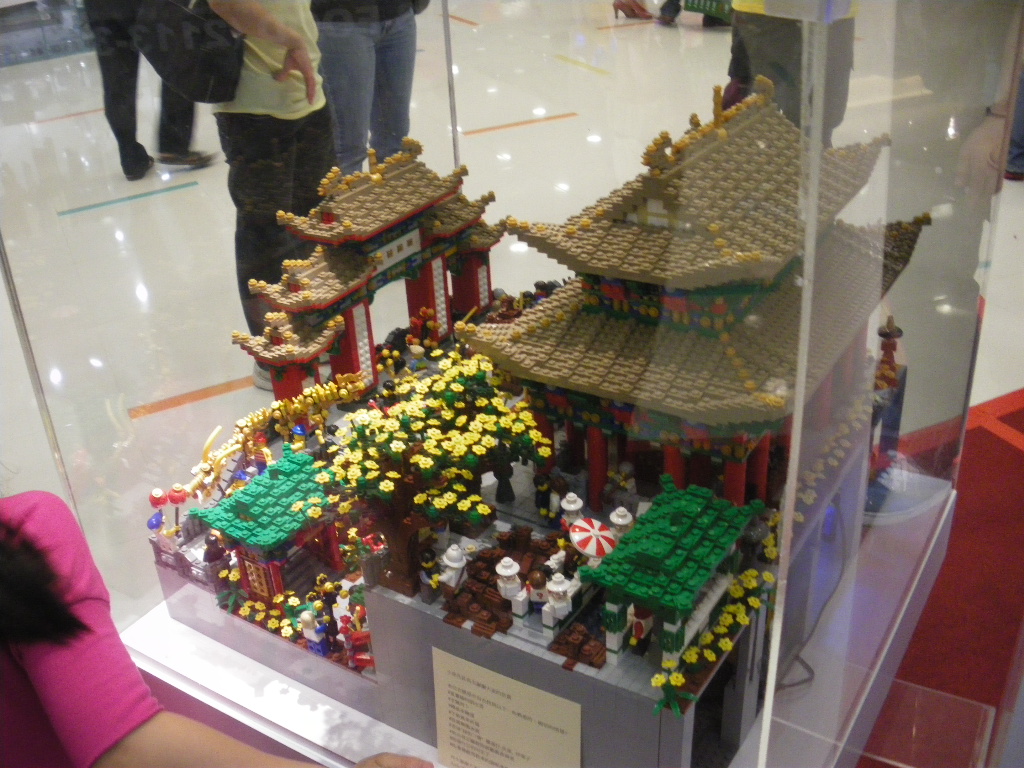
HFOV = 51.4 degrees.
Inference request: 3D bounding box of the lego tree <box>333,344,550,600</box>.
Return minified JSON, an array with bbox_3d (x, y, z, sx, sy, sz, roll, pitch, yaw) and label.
[{"bbox_3d":[-0.054,0.070,0.774,0.158,0.158,0.145,-3,28,2],"label":"lego tree"}]

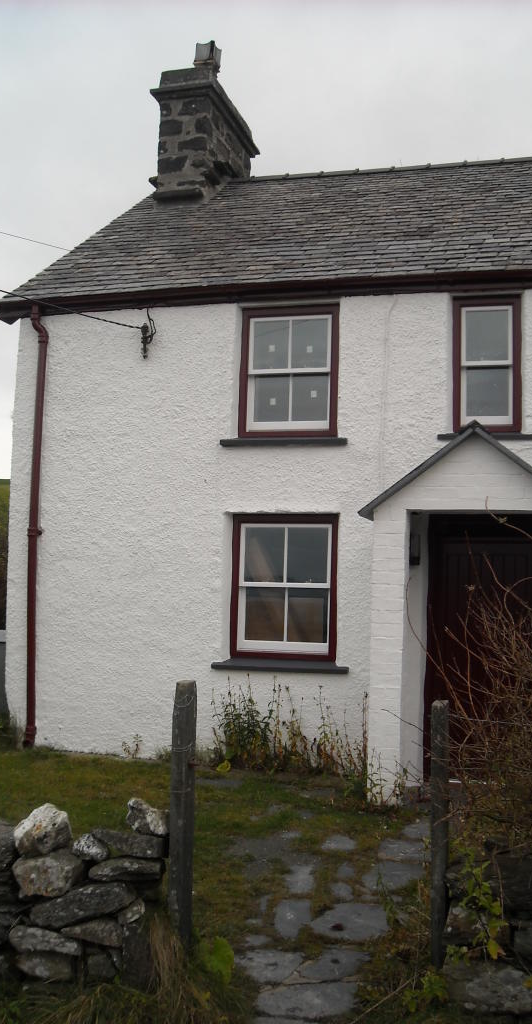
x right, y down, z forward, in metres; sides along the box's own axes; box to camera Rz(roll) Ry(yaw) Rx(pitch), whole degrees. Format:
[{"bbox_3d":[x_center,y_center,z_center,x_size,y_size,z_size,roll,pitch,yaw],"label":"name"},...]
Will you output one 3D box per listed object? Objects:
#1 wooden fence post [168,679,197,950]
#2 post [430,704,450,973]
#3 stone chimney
[{"bbox_3d":[-0.363,1.318,4.500,0.097,1.161,0.097,0,-4,16],"label":"wooden fence post"},{"bbox_3d":[0.739,1.366,4.400,0.073,1.127,0.073,0,-4,16],"label":"post"},{"bbox_3d":[-0.791,-4.928,13.452,0.820,2.400,1.800,0,-4,16],"label":"stone chimney"}]

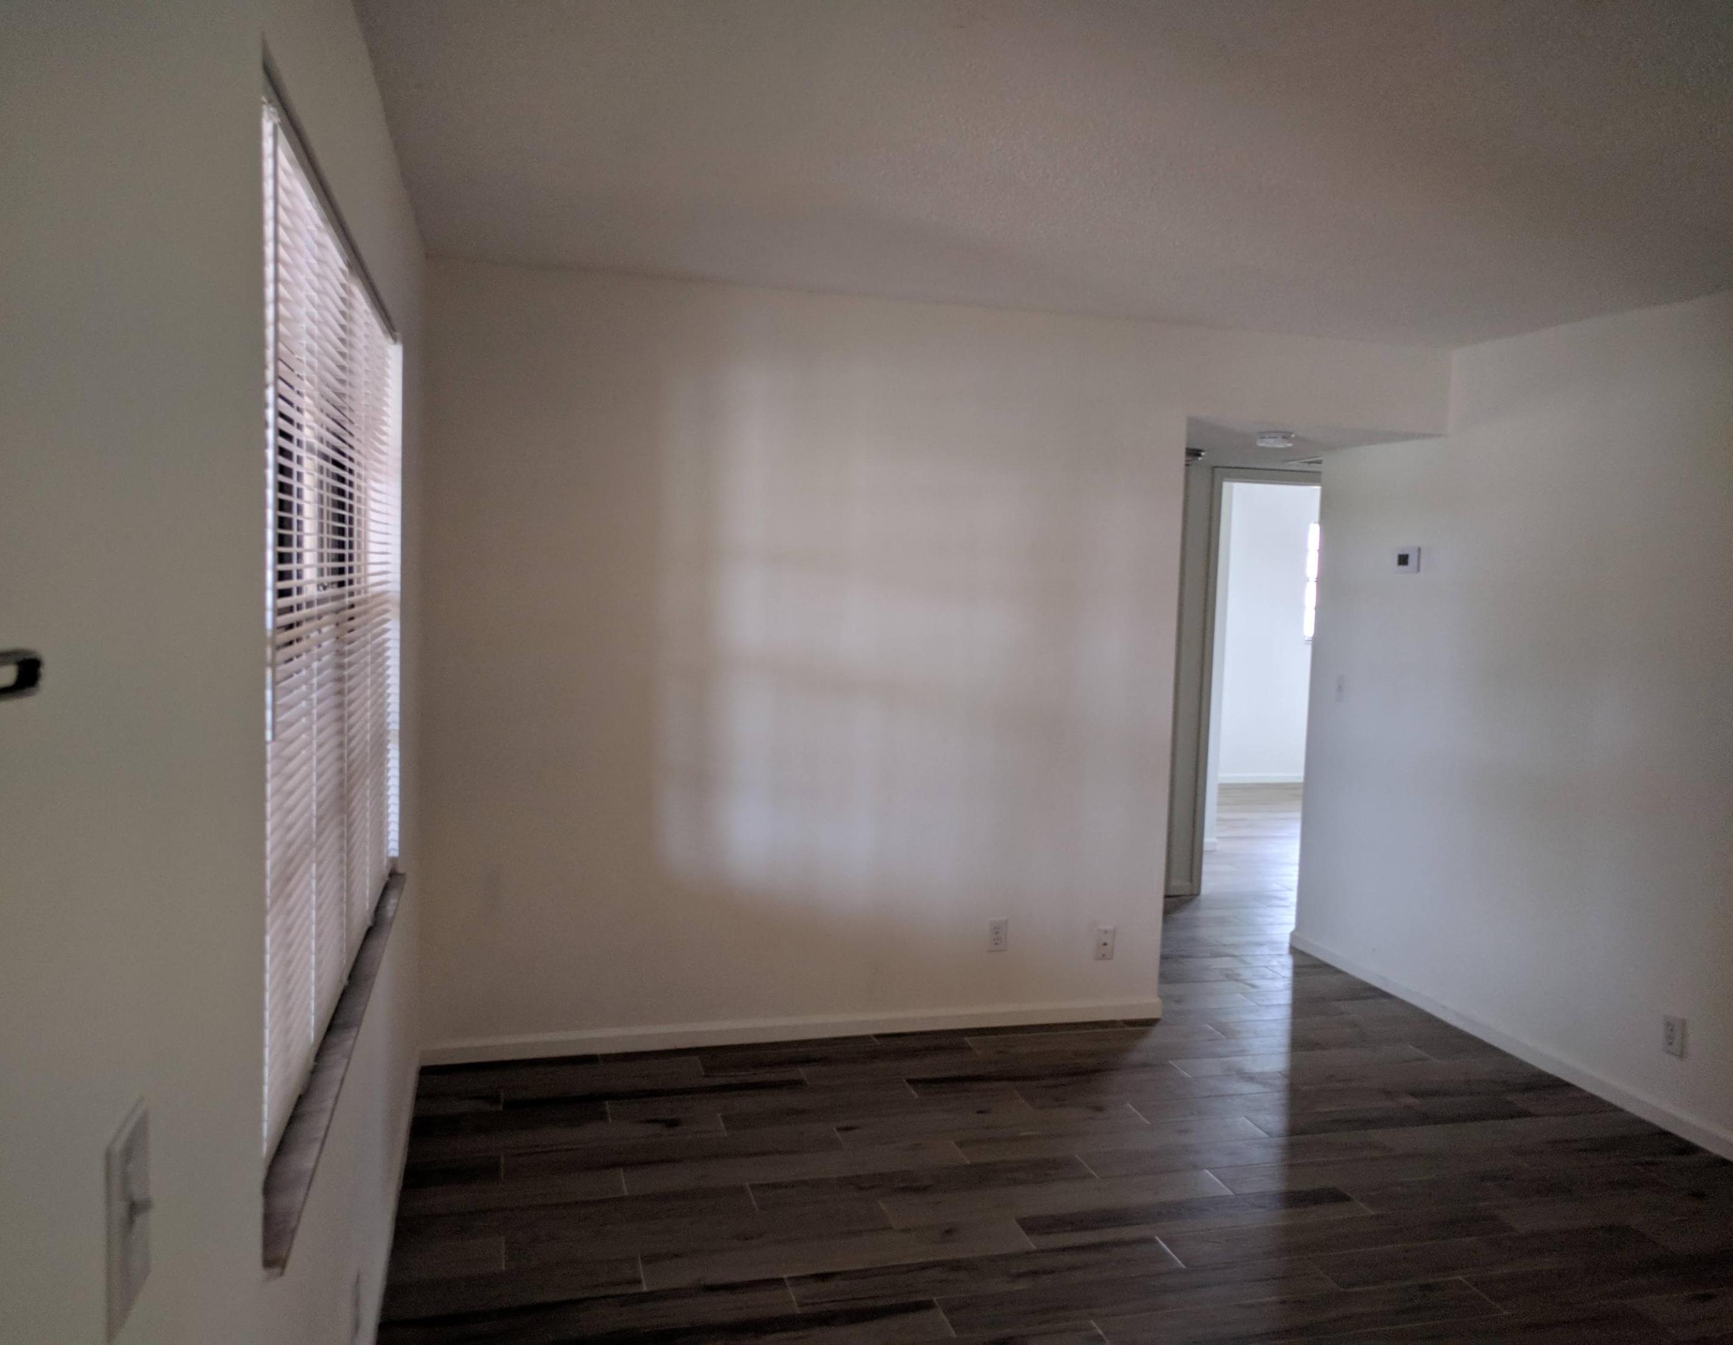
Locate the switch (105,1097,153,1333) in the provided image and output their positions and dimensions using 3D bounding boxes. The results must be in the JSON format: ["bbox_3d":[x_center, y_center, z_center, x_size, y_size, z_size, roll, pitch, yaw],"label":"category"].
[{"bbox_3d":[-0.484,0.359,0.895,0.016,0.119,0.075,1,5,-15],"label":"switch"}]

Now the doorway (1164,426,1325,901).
[{"bbox_3d":[2.036,0.055,6.813,0.870,2.120,0.130,1,5,-15],"label":"doorway"}]

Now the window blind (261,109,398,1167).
[{"bbox_3d":[-0.913,-0.075,2.304,0.040,1.280,1.870,1,5,-15],"label":"window blind"}]

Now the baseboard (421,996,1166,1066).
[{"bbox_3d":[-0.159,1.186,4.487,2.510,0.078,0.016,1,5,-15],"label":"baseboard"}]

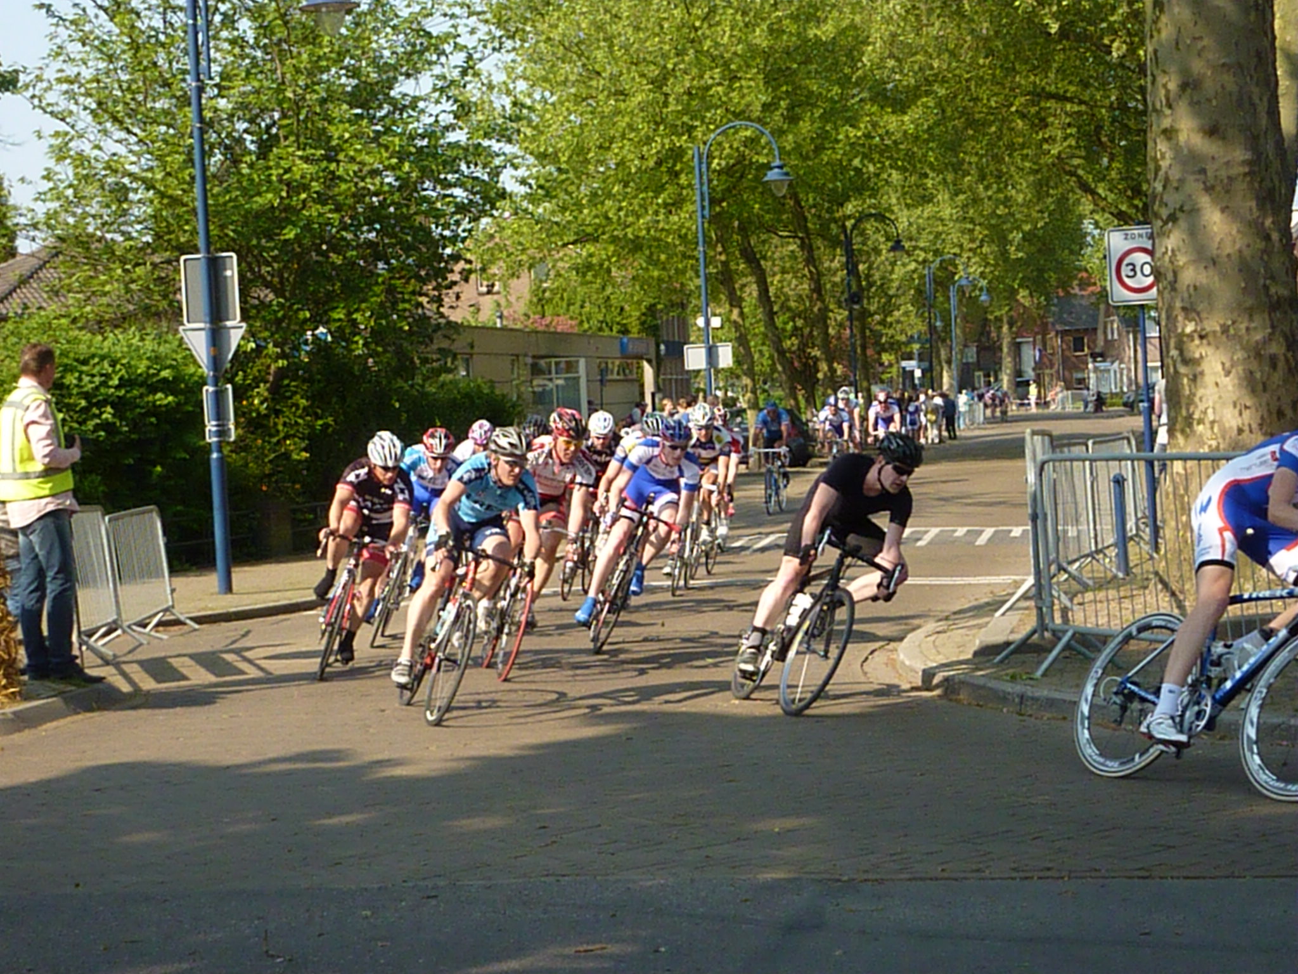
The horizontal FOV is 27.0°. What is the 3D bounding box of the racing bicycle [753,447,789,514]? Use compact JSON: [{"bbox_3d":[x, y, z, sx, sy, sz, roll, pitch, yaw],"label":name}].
[{"bbox_3d":[1.812,-0.105,38.768,0.480,0.980,1.650,0,2,12],"label":"racing bicycle"}]

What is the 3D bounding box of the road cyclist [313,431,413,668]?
[{"bbox_3d":[-1.840,0.376,17.100,0.560,1.480,1.000,15,-1,-8],"label":"road cyclist"}]

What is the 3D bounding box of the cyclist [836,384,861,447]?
[{"bbox_3d":[3.469,-1.015,47.000,0.540,1.480,1.000,0,2,9],"label":"cyclist"}]

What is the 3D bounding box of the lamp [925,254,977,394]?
[{"bbox_3d":[9.916,-4.495,88.000,1.570,6.150,0.520,-2,2,11],"label":"lamp"}]

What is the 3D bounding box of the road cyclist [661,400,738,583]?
[{"bbox_3d":[0.423,0.048,23.200,0.540,1.500,1.000,13,3,5],"label":"road cyclist"}]

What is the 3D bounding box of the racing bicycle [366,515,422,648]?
[{"bbox_3d":[-1.814,0.646,19.505,0.440,0.980,1.650,18,1,-2],"label":"racing bicycle"}]

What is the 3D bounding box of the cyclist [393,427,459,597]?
[{"bbox_3d":[-1.665,0.281,19.400,0.540,1.490,1.000,17,1,-3],"label":"cyclist"}]

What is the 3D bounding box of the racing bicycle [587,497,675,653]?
[{"bbox_3d":[-0.231,0.612,18.255,0.440,0.980,1.650,19,-1,-6],"label":"racing bicycle"}]

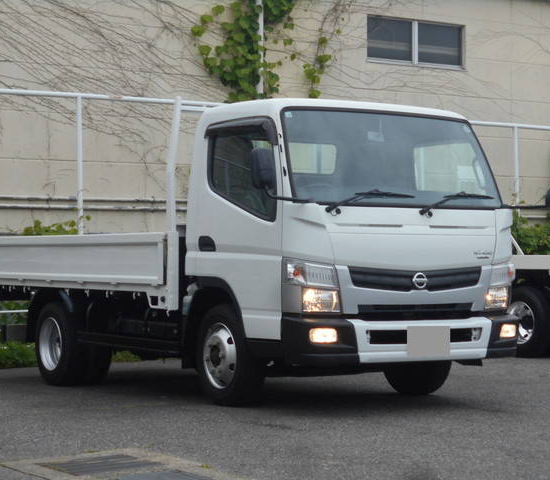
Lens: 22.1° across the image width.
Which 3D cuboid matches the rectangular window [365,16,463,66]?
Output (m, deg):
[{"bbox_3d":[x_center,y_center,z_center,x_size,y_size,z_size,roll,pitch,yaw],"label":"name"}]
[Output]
[{"bbox_3d":[2.124,-2.919,20.916,1.800,0.700,0.100,1,-1,-30],"label":"rectangular window"}]

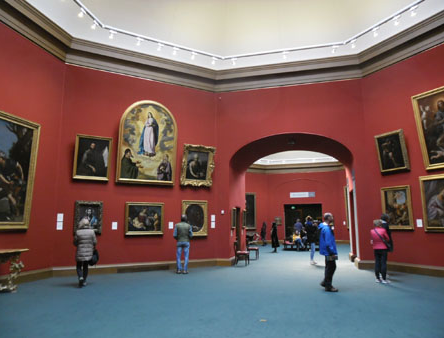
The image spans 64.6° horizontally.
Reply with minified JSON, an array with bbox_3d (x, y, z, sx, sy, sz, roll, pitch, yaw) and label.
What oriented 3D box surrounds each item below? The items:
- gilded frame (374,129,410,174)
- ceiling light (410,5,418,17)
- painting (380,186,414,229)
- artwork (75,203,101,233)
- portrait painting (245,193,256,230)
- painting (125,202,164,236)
[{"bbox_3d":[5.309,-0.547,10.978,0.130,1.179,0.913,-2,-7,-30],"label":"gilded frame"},{"bbox_3d":[4.905,-4.060,8.996,0.200,0.280,0.200,4,-10,-29],"label":"ceiling light"},{"bbox_3d":[5.431,1.212,10.843,0.099,1.319,0.952,4,-10,-30],"label":"painting"},{"bbox_3d":[-4.082,1.511,10.763,0.769,0.992,0.099,5,-8,-29],"label":"artwork"},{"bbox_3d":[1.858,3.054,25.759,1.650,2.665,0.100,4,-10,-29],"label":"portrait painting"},{"bbox_3d":[-2.540,1.655,11.619,1.280,1.042,0.099,5,-8,-29],"label":"painting"}]

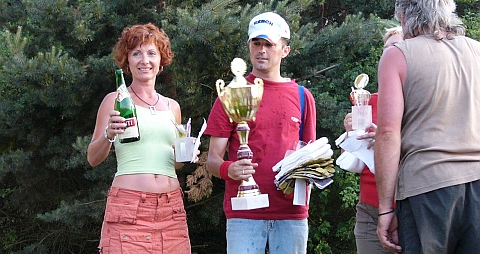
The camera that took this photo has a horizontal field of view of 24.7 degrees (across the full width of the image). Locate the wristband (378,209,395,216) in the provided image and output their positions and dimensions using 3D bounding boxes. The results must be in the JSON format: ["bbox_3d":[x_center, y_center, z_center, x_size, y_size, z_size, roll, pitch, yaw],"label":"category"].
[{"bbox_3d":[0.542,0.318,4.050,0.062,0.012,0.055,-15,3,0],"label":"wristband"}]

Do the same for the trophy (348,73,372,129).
[{"bbox_3d":[0.500,-0.105,4.550,0.092,0.232,0.083,0,3,5],"label":"trophy"}]

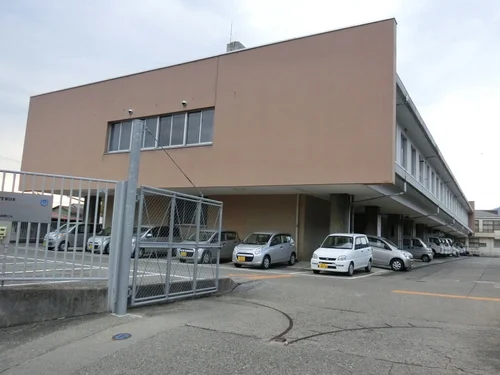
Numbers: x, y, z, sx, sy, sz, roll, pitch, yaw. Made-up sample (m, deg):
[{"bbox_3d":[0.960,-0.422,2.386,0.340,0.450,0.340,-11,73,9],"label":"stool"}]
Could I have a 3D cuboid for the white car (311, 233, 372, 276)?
[{"bbox_3d":[3.682,2.593,16.612,1.475,1.555,3.395,-2,-8,32],"label":"white car"}]

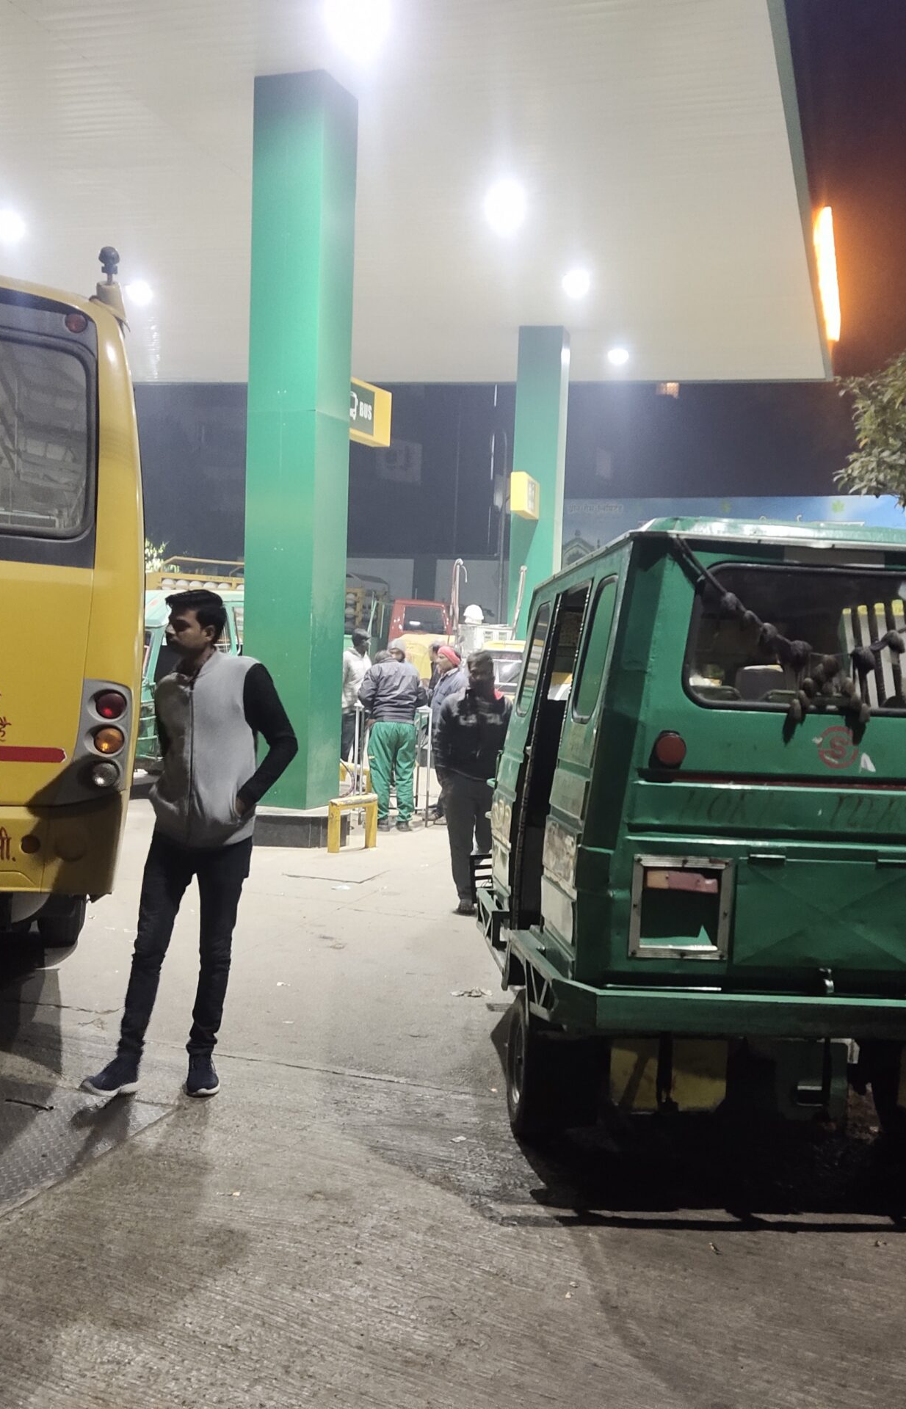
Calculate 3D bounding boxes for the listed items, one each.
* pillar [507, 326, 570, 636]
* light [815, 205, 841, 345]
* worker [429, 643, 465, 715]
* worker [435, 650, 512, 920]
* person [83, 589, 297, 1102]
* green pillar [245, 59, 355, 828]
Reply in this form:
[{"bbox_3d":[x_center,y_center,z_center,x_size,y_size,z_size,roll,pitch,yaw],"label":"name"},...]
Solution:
[{"bbox_3d":[1.196,-2.230,17.198,0.600,5.710,0.600,3,2,18],"label":"pillar"},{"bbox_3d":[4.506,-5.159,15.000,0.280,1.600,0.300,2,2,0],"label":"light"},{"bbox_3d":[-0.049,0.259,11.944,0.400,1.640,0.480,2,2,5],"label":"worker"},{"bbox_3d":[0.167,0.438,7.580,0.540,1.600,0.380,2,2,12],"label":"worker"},{"bbox_3d":[-0.913,0.468,4.266,0.580,1.720,0.420,4,3,38],"label":"person"},{"bbox_3d":[-1.242,-2.043,10.100,0.600,5.710,0.620,3,2,18],"label":"green pillar"}]

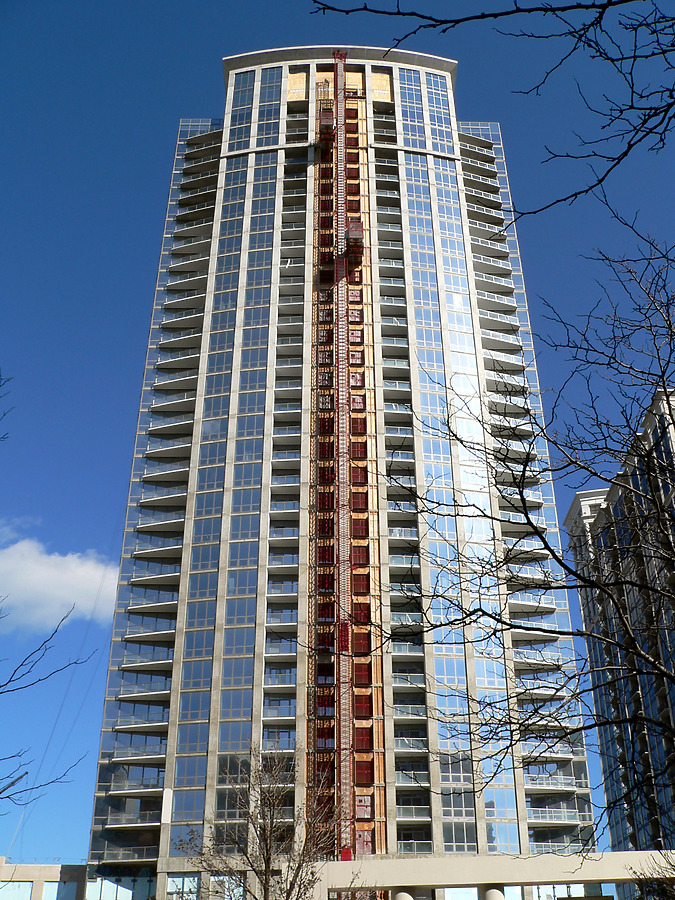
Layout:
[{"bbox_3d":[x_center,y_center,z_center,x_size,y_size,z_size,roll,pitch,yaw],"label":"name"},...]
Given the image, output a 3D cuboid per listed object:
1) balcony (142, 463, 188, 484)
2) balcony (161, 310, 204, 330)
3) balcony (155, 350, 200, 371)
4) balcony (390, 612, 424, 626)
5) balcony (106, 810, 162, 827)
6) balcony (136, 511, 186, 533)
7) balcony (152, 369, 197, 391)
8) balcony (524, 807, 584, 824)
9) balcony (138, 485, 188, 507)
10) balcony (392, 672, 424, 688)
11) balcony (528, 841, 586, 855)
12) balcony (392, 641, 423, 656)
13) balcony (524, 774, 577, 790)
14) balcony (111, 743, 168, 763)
[{"bbox_3d":[-18.057,2.145,99.218,5.250,1.270,2.250,-6,-32,10],"label":"balcony"},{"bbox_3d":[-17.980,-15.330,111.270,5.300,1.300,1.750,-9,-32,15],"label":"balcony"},{"bbox_3d":[-18.055,-10.508,106.831,5.250,1.270,2.250,-6,-32,10],"label":"balcony"},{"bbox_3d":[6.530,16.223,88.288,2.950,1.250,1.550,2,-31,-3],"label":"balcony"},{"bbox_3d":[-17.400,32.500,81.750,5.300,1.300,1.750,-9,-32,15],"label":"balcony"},{"bbox_3d":[-18.035,7.209,96.175,5.250,1.270,2.250,-6,-32,10],"label":"balcony"},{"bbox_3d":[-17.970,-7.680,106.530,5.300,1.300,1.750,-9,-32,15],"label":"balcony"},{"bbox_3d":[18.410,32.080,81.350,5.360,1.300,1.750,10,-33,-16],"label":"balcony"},{"bbox_3d":[-18.048,4.678,97.696,5.250,1.270,2.250,-6,-32,10],"label":"balcony"},{"bbox_3d":[6.470,21.190,85.030,2.900,1.300,1.550,0,-31,0],"label":"balcony"},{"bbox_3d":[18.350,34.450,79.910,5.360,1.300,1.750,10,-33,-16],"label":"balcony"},{"bbox_3d":[6.526,18.729,86.770,2.950,1.250,1.550,2,-31,-3],"label":"balcony"},{"bbox_3d":[18.929,29.783,83.290,5.200,1.270,2.250,6,-32,-10],"label":"balcony"},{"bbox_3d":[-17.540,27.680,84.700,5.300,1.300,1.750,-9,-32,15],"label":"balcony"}]

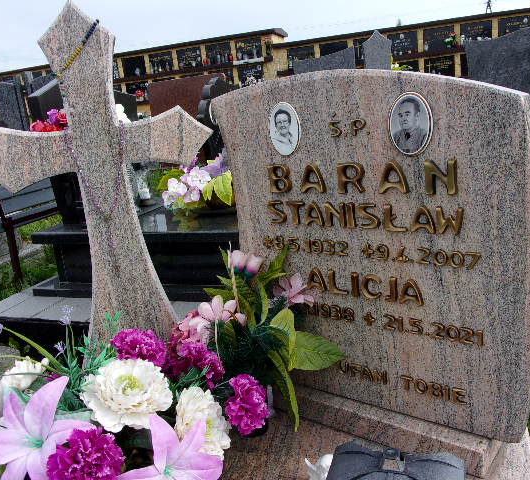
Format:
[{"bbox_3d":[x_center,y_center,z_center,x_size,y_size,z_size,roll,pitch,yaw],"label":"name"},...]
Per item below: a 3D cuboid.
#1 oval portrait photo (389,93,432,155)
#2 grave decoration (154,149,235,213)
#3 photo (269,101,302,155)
[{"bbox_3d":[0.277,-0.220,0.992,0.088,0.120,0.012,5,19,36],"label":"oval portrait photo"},{"bbox_3d":[-0.331,-0.310,2.700,0.440,0.320,0.360,-1,16,21],"label":"grave decoration"},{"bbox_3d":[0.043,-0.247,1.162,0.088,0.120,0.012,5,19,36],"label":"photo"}]

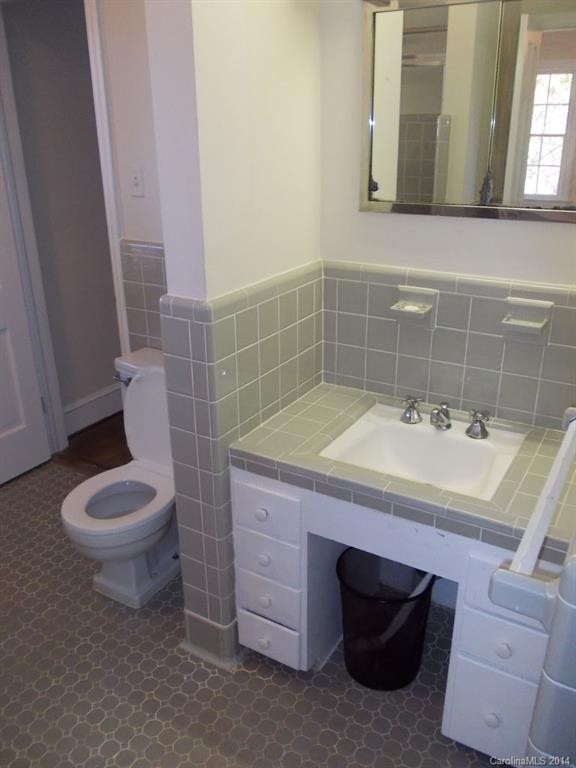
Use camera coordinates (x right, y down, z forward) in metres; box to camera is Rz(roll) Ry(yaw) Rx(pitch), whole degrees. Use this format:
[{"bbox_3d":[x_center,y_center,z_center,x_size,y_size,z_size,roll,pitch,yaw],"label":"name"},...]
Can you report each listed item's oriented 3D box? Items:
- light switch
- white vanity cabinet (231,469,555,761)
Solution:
[{"bbox_3d":[-0.561,-0.750,2.312,0.073,0.114,0.014,13,26,29],"label":"light switch"},{"bbox_3d":[0.374,0.562,1.907,0.920,0.685,0.555,13,26,29],"label":"white vanity cabinet"}]

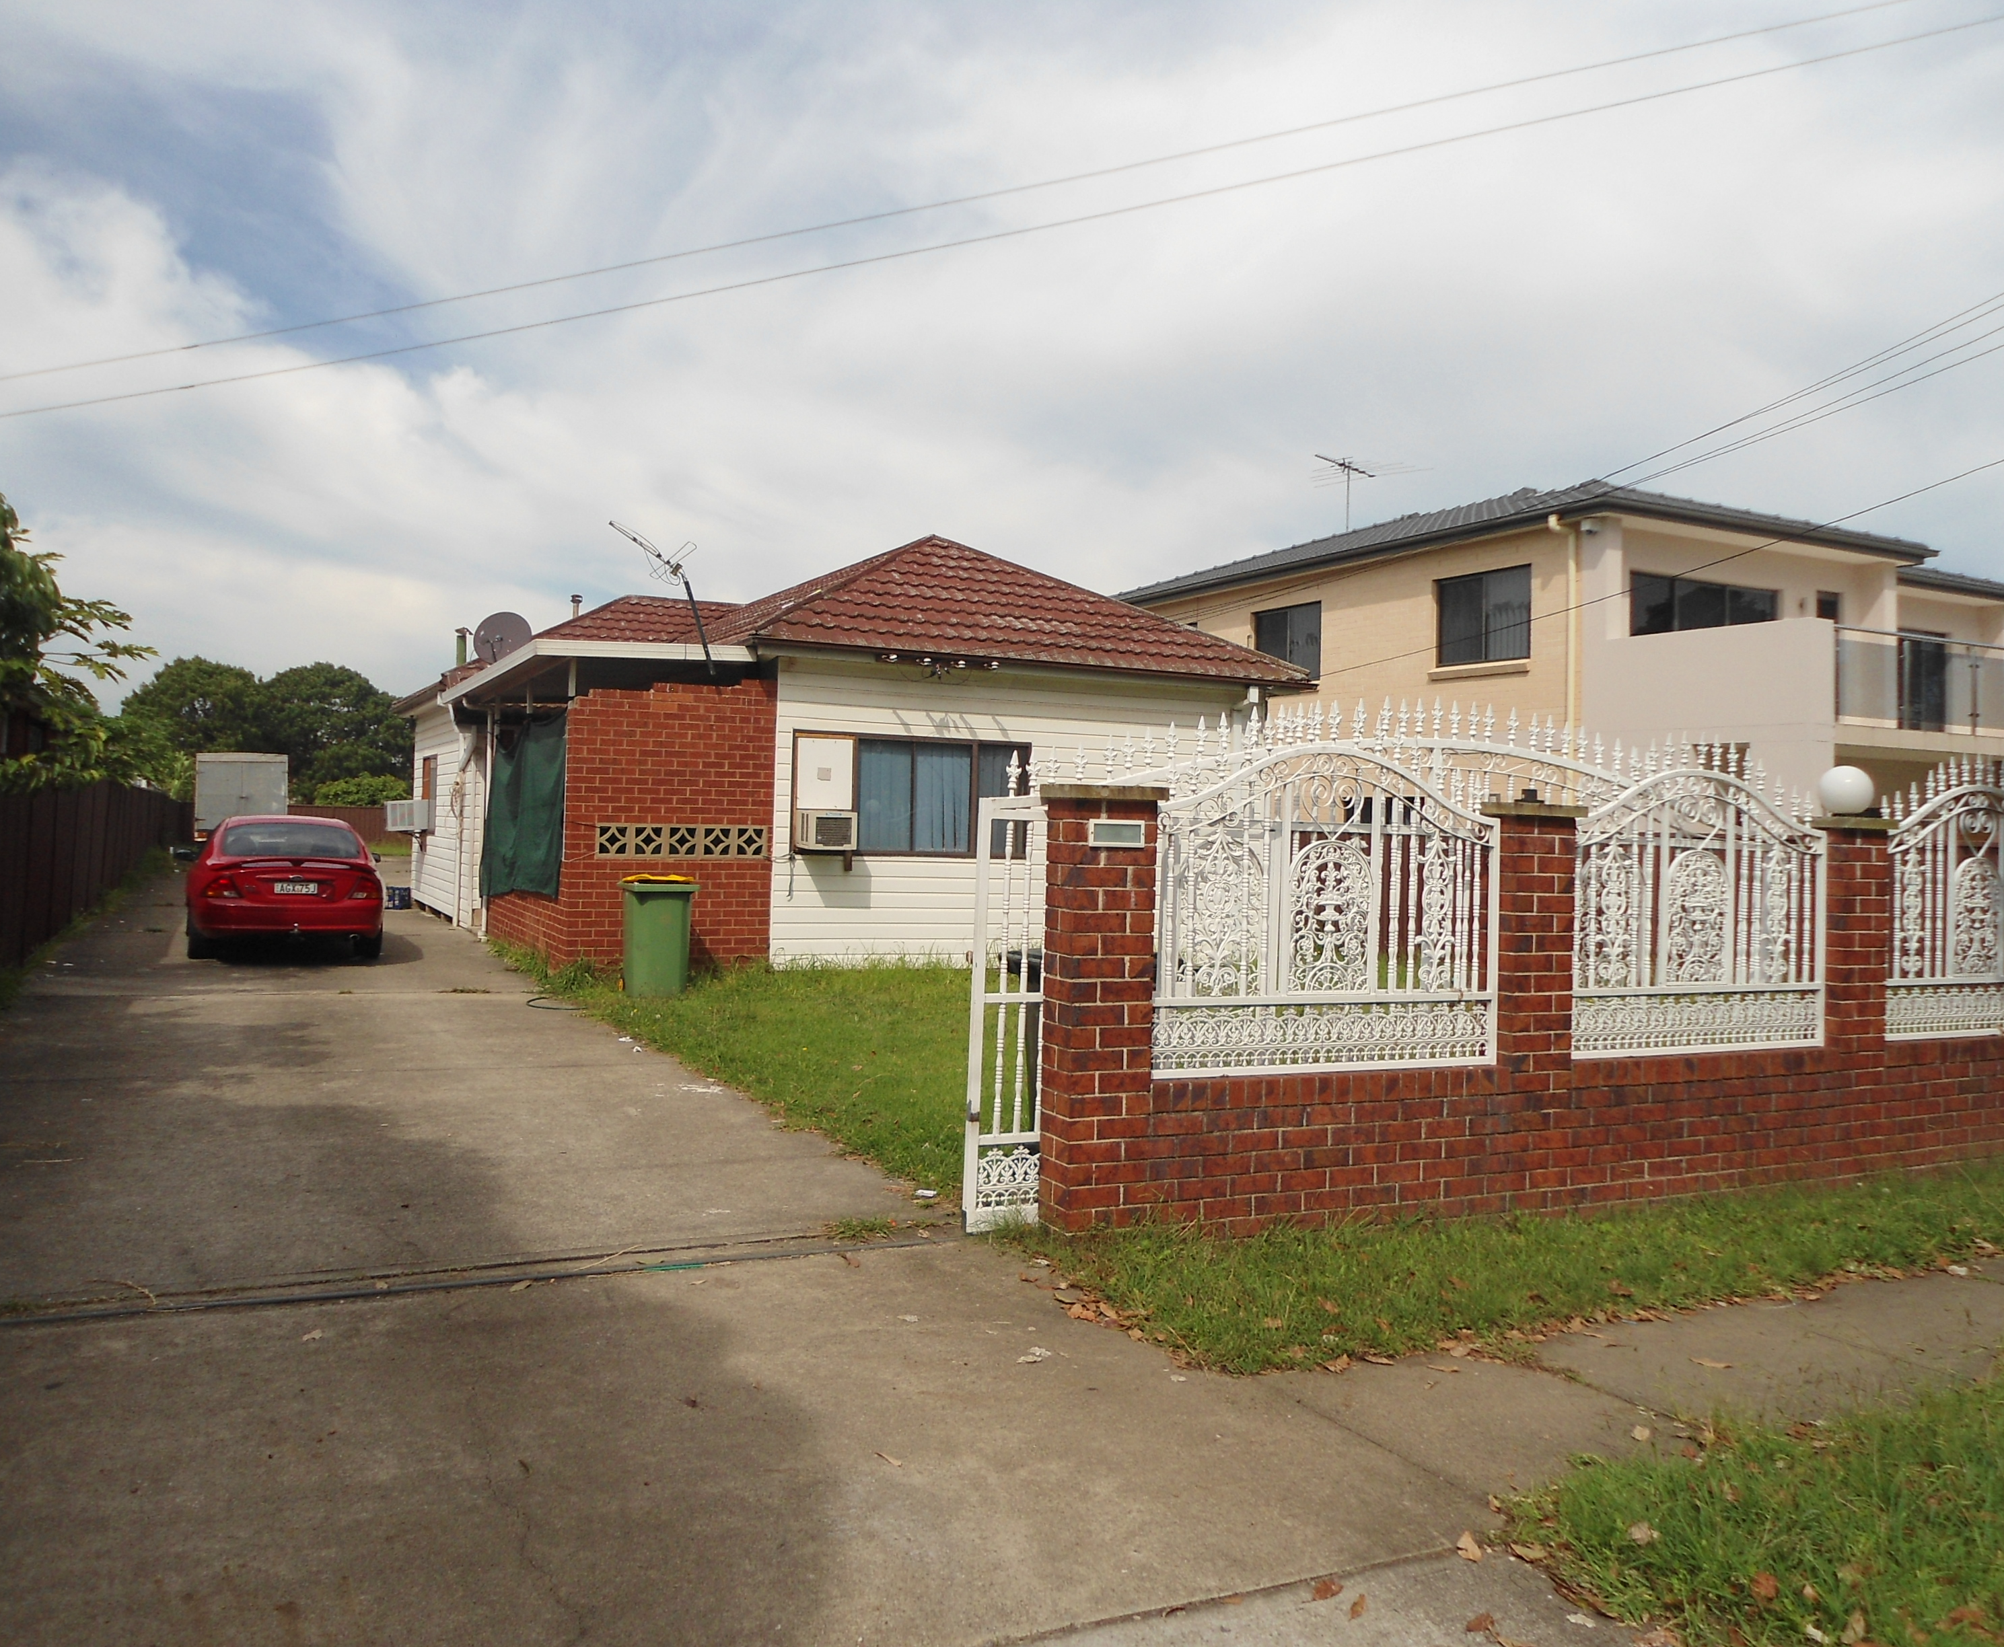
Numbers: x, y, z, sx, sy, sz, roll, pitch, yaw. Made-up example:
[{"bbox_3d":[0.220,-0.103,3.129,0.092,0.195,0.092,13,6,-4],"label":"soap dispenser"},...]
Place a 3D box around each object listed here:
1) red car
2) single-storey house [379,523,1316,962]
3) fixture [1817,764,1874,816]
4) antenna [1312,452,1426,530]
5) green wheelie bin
[{"bbox_3d":[-7.660,0.631,17.710,1.870,1.430,4.900,2,0,-25],"label":"red car"},{"bbox_3d":[-3.370,-0.953,22.370,8.200,4.870,14.200,2,0,-25],"label":"single-storey house"},{"bbox_3d":[4.290,-0.165,8.370,0.250,0.260,0.250,2,0,-28],"label":"fixture"},{"bbox_3d":[6.470,-6.120,30.800,2.400,1.550,2.000,1,0,42],"label":"antenna"},{"bbox_3d":[-2.980,0.962,14.300,0.580,1.070,0.730,2,0,-25],"label":"green wheelie bin"}]

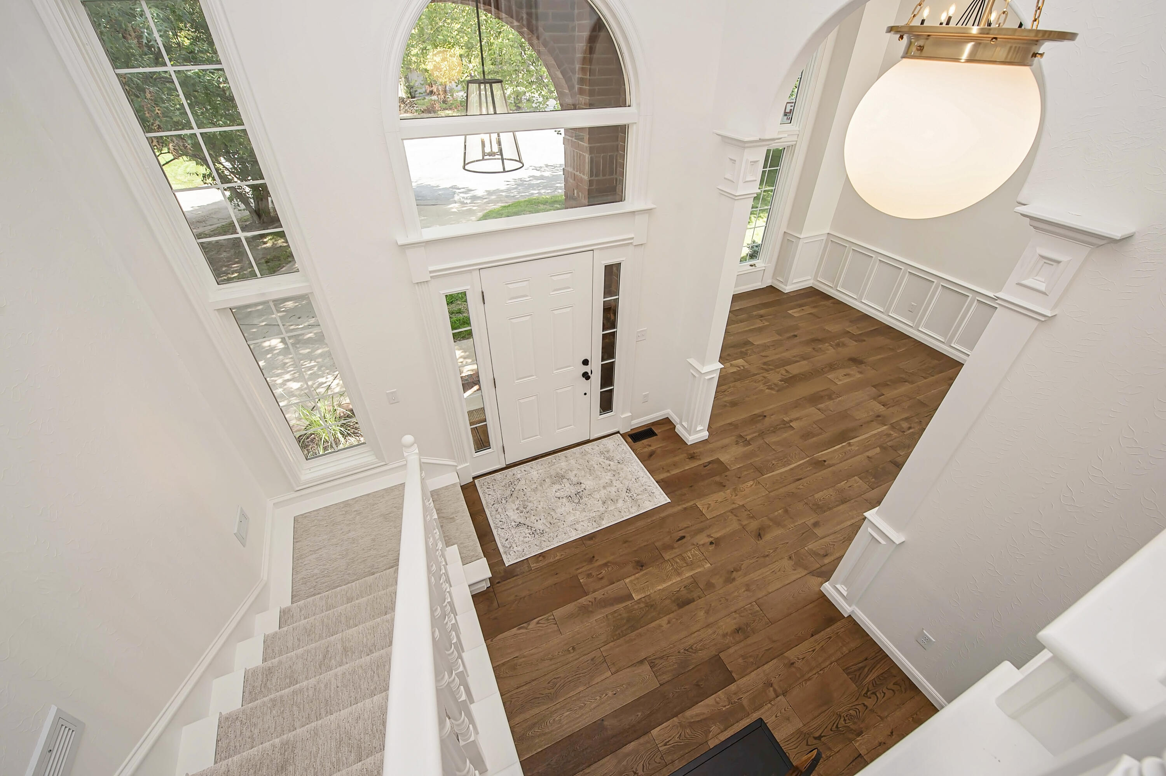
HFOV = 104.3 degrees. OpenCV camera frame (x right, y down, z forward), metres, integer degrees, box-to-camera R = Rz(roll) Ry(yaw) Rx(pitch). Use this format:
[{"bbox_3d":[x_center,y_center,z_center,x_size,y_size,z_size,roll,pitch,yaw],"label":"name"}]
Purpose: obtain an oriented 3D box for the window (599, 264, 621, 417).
[{"bbox_3d":[0.244,-0.388,4.235,0.155,1.630,0.040,-15,39,-19],"label":"window"}]

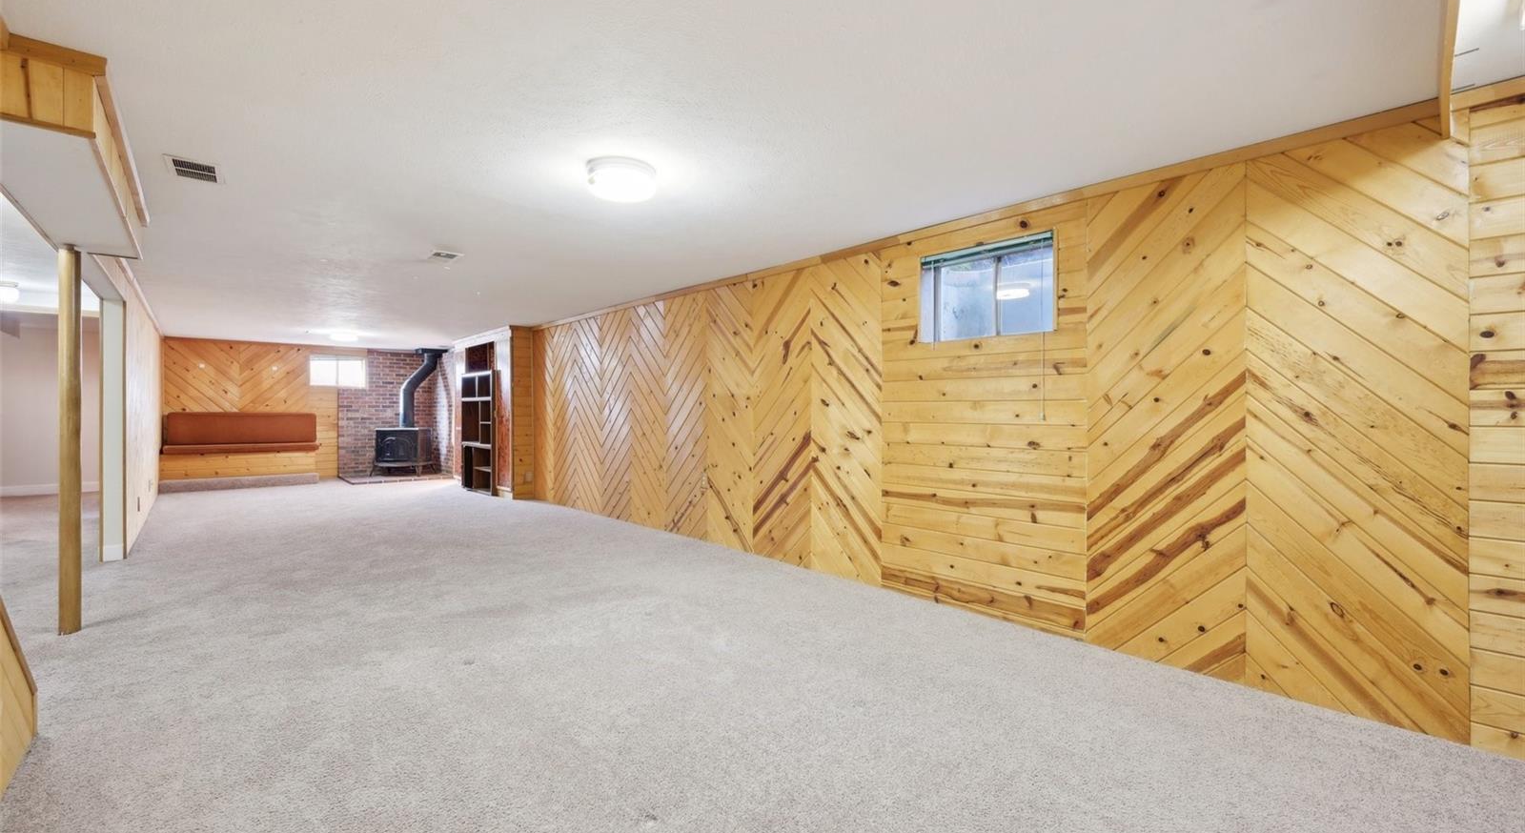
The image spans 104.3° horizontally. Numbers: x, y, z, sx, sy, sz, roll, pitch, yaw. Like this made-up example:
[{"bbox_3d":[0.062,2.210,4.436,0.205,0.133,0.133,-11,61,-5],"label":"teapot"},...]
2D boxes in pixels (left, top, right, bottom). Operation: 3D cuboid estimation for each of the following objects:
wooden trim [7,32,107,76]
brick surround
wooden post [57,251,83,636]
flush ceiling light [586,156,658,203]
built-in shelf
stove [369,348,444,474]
[{"bbox_3d":[-2.168,-1.108,1.830,0.200,0.053,0.022,0,0,-43],"label":"wooden trim"},{"bbox_3d":[-6.183,-0.111,10.008,1.452,2.145,1.166,0,0,-43],"label":"brick surround"},{"bbox_3d":[-3.497,0.119,2.995,0.078,1.946,0.078,0,0,-43],"label":"wooden post"},{"bbox_3d":[-0.643,-1.083,2.727,0.316,0.085,0.316,0,0,0],"label":"flush ceiling light"},{"bbox_3d":[-3.796,0.037,8.240,0.968,2.003,0.340,1,0,44],"label":"built-in shelf"},{"bbox_3d":[-5.896,-0.109,9.984,0.770,2.145,1.034,0,0,-4],"label":"stove"}]

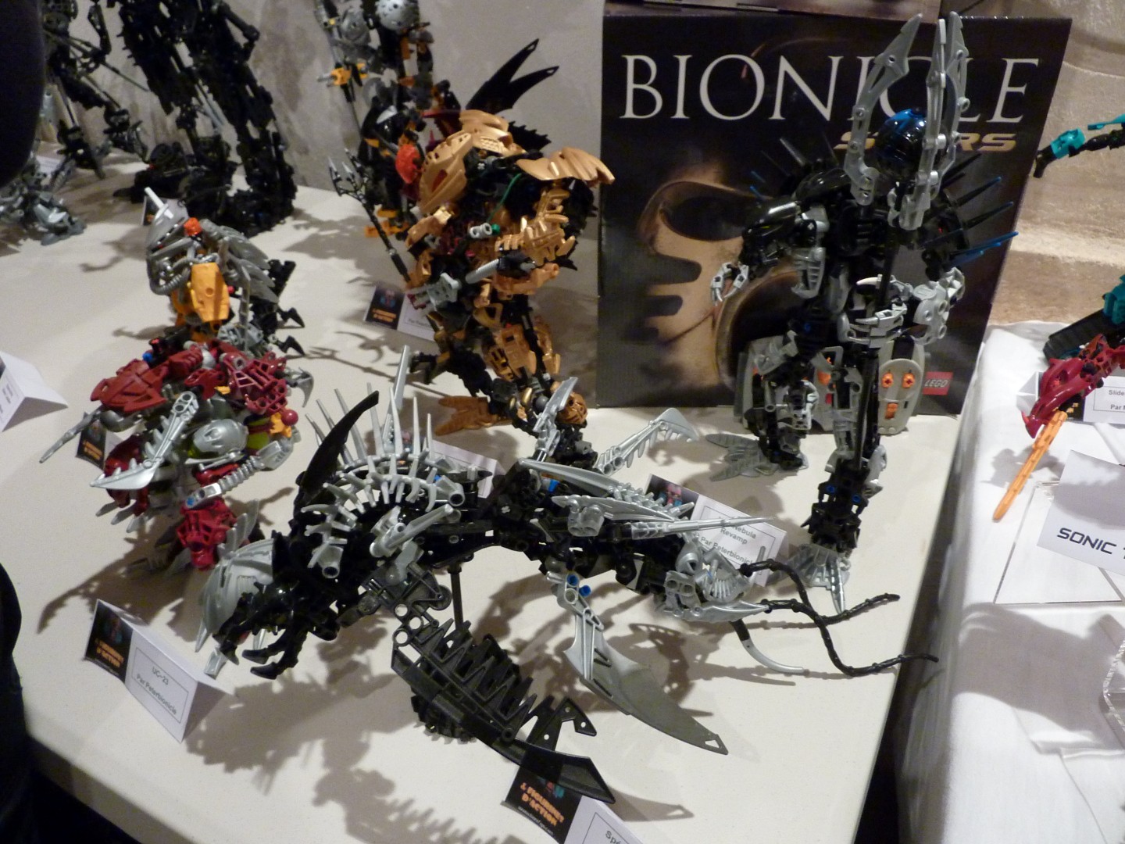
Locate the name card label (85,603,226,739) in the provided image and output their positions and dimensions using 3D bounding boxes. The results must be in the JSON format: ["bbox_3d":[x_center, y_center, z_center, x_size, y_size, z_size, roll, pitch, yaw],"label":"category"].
[{"bbox_3d":[-0.200,0.115,0.395,0.086,0.028,0.030,20,36,31],"label":"name card label"}]

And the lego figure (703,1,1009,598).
[{"bbox_3d":[0.152,-0.070,0.452,0.160,0.287,0.140,25,38,36],"label":"lego figure"}]

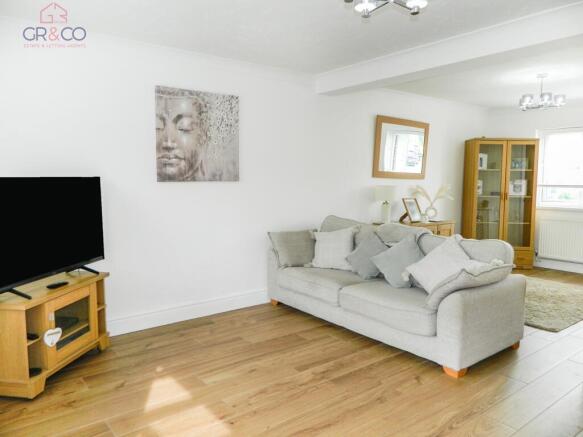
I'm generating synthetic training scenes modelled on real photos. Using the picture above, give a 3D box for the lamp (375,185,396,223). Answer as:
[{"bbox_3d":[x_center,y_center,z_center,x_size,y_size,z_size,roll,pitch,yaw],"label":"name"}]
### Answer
[{"bbox_3d":[1.135,-0.170,5.069,0.268,0.467,0.268,-4,8,-37],"label":"lamp"}]

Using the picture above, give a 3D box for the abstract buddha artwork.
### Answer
[{"bbox_3d":[-0.814,-0.721,3.744,0.784,0.789,0.035,-4,8,-37],"label":"abstract buddha artwork"}]

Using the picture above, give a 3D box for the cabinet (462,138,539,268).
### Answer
[{"bbox_3d":[3.114,-0.213,6.326,0.933,1.886,0.377,1,6,0],"label":"cabinet"}]

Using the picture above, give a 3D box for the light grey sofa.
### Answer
[{"bbox_3d":[0.817,0.511,3.868,0.973,0.893,2.104,-4,8,-39],"label":"light grey sofa"}]

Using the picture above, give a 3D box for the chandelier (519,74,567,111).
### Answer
[{"bbox_3d":[2.613,-1.316,4.408,0.486,0.382,0.486,-4,8,-37],"label":"chandelier"}]

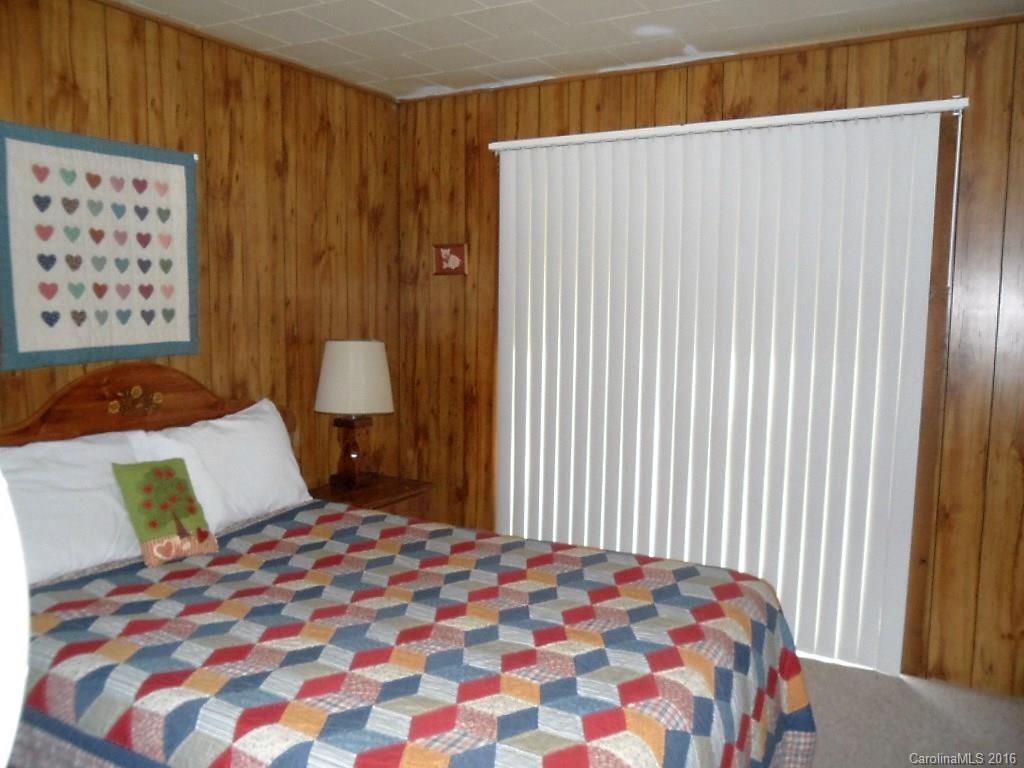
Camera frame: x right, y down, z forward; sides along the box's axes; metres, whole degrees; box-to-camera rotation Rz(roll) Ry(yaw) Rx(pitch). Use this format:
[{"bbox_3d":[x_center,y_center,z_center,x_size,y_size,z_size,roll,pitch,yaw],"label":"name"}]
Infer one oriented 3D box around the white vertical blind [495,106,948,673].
[{"bbox_3d":[0.742,0.010,3.456,1.880,2.170,0.090,4,8,29],"label":"white vertical blind"}]

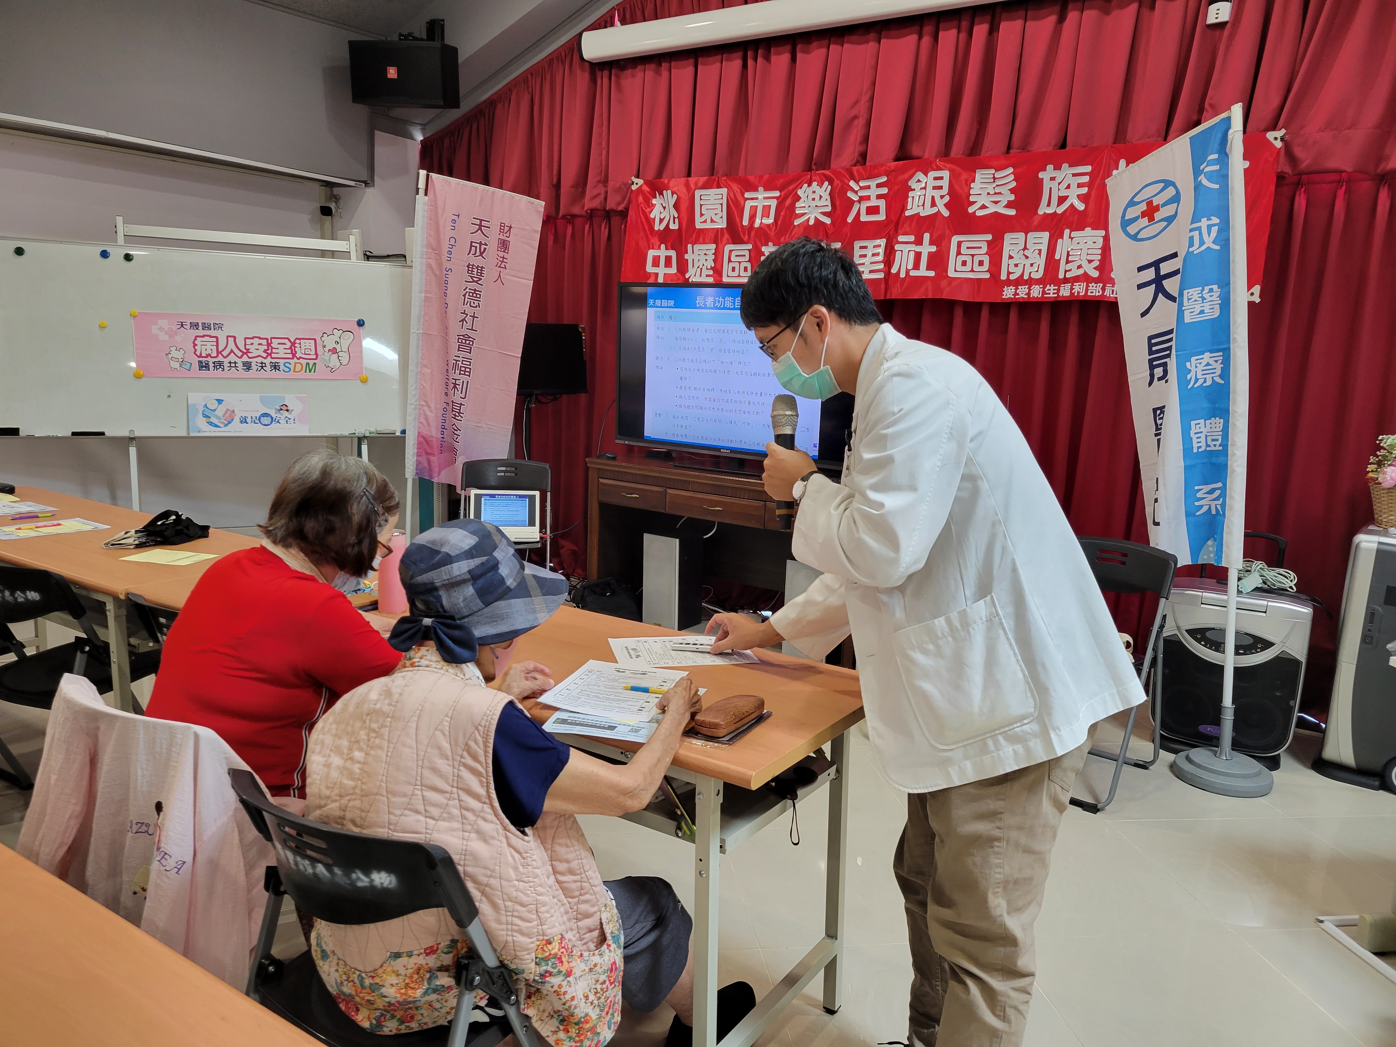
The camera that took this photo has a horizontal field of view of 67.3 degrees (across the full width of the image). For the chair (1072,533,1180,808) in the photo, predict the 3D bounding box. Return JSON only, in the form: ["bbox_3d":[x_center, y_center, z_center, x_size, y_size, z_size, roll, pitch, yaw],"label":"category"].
[{"bbox_3d":[1.254,0.460,3.556,0.460,0.790,0.560,10,12,39],"label":"chair"}]

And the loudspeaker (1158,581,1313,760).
[{"bbox_3d":[2.002,0.543,3.914,0.460,0.560,0.340,8,11,34],"label":"loudspeaker"}]

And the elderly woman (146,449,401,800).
[{"bbox_3d":[-0.741,0.427,2.124,0.500,1.180,0.680,8,11,34],"label":"elderly woman"}]

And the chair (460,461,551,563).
[{"bbox_3d":[-0.959,0.126,5.163,0.460,0.790,0.520,1,9,-6],"label":"chair"}]

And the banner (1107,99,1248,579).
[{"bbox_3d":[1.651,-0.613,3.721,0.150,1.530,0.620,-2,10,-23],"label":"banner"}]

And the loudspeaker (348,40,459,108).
[{"bbox_3d":[-1.623,-2.465,5.769,0.500,0.305,0.360,1,20,-3],"label":"loudspeaker"}]

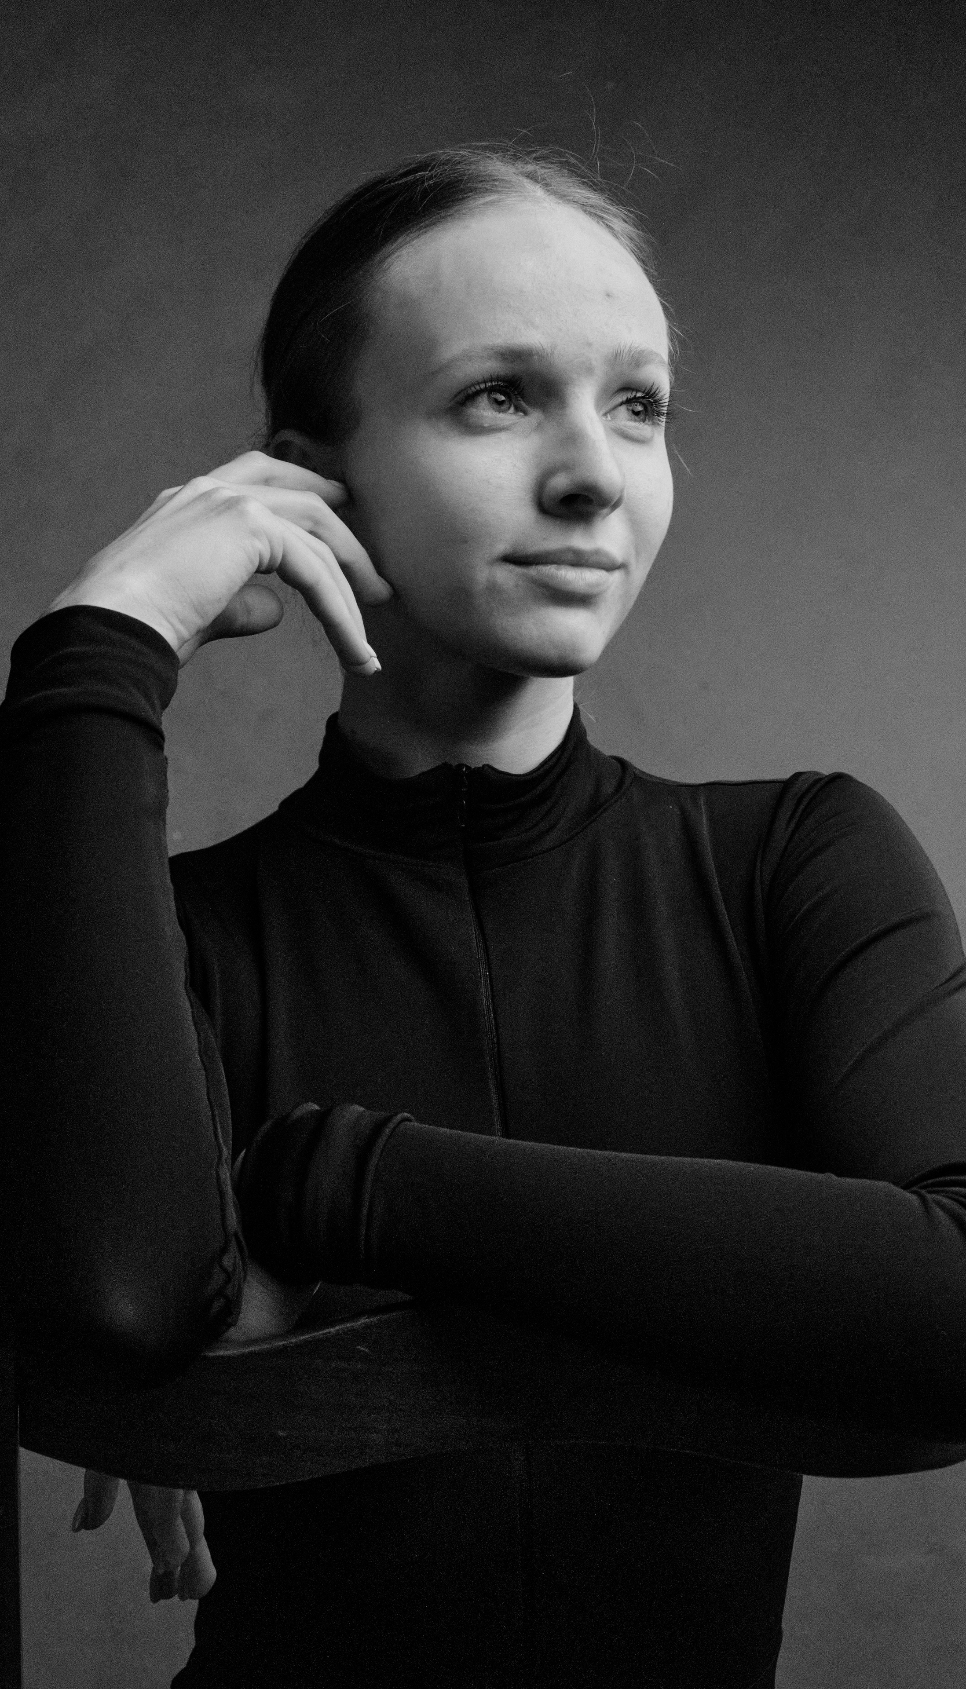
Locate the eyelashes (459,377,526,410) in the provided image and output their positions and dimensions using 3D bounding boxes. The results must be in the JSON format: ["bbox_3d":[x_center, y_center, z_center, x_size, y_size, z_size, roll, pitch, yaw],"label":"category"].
[{"bbox_3d":[0.004,-0.174,0.885,0.026,0.012,0.012,-1,-6,-32],"label":"eyelashes"}]

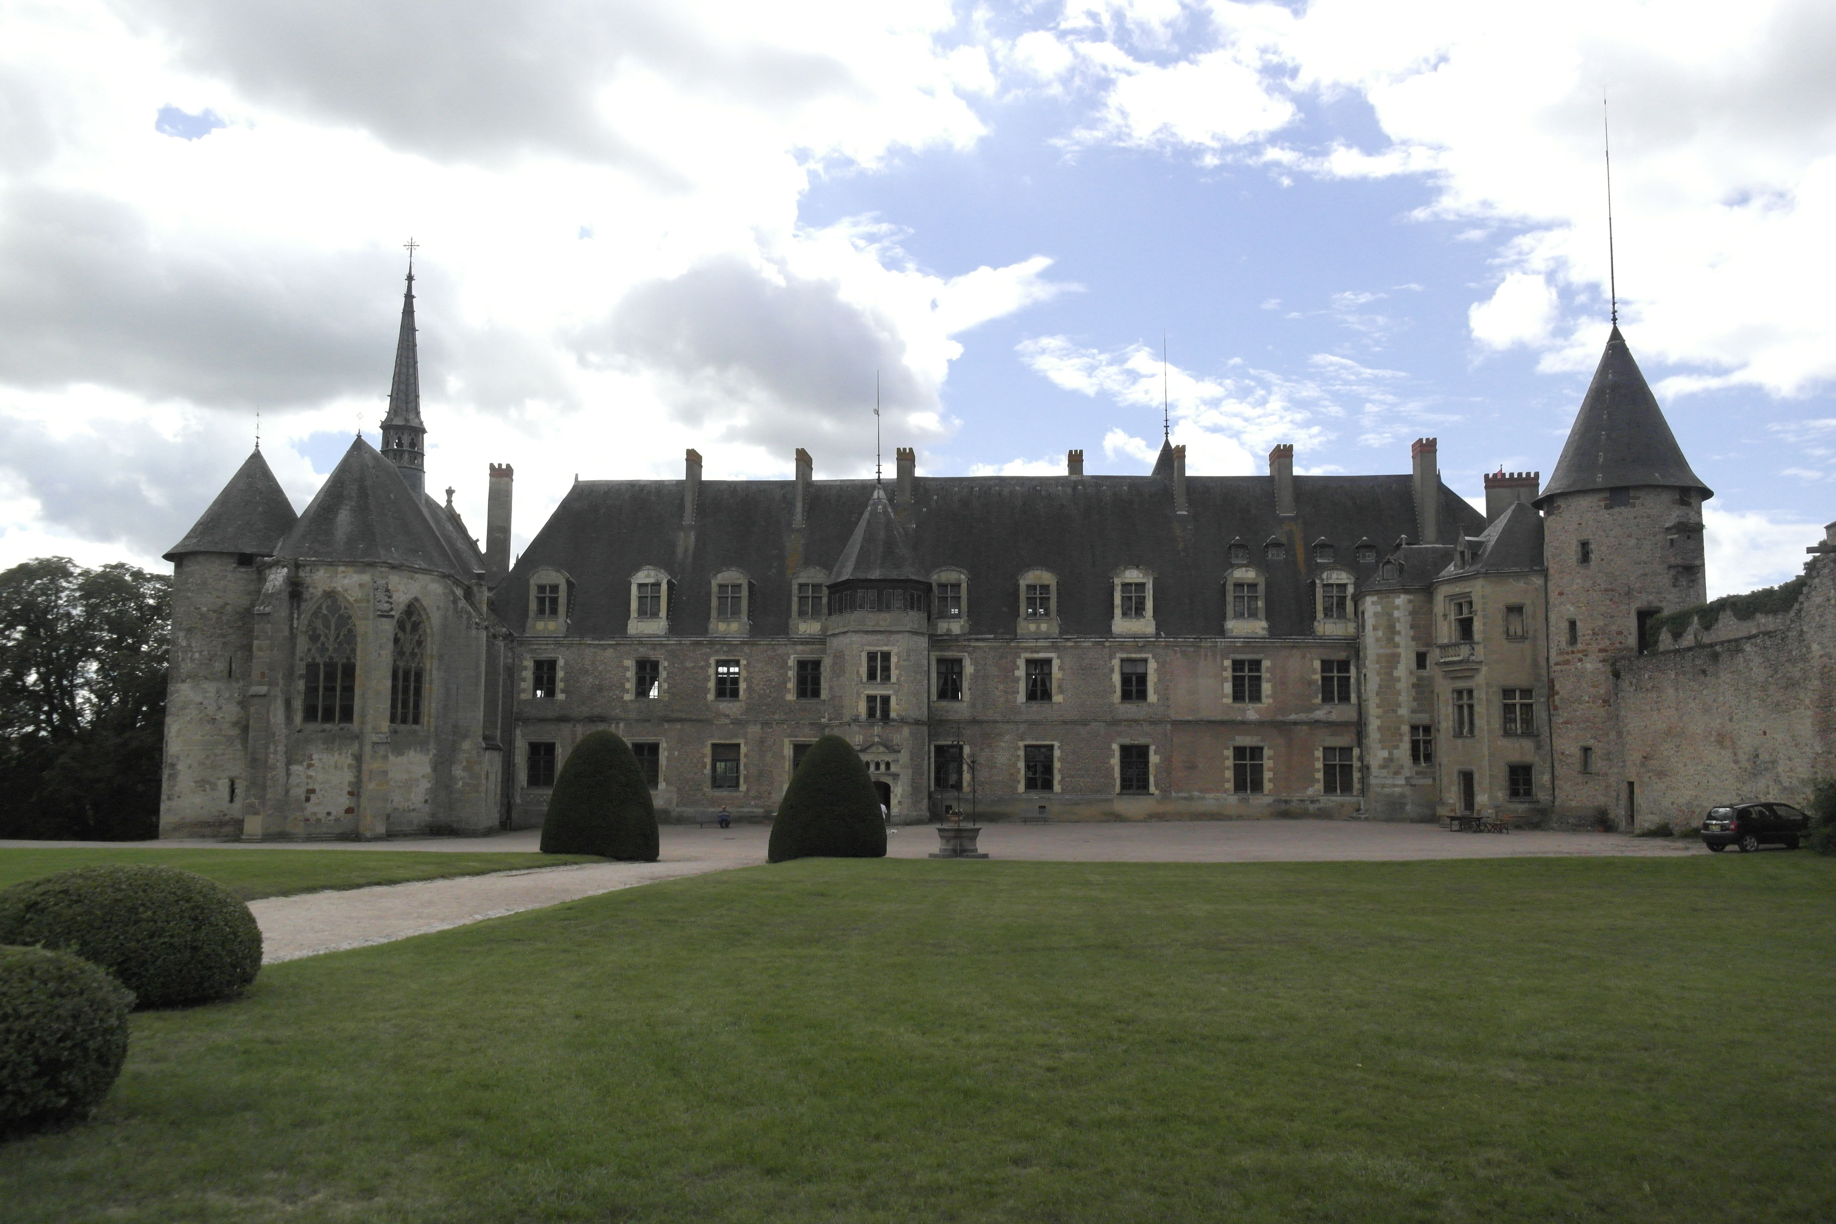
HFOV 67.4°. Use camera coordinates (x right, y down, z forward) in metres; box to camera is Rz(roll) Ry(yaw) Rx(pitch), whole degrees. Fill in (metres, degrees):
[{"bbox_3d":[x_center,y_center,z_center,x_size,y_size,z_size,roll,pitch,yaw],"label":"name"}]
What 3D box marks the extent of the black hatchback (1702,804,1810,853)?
[{"bbox_3d":[25.750,6.500,41.400,3.920,1.460,1.680,1,-6,-7],"label":"black hatchback"}]

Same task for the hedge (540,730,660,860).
[{"bbox_3d":[-8.439,4.889,36.710,3.112,3.415,3.112,0,-6,0],"label":"hedge"}]

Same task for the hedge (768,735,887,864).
[{"bbox_3d":[-2.367,4.921,36.406,3.087,3.341,3.087,0,-6,0],"label":"hedge"}]

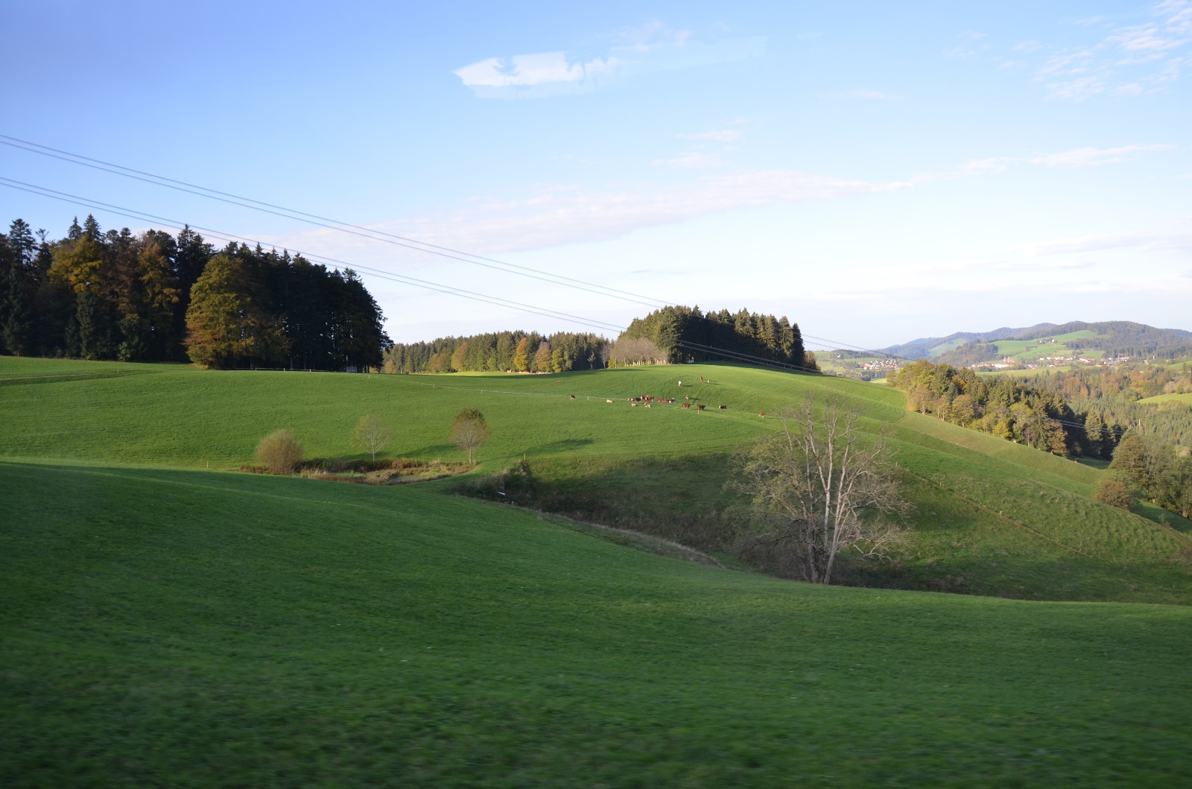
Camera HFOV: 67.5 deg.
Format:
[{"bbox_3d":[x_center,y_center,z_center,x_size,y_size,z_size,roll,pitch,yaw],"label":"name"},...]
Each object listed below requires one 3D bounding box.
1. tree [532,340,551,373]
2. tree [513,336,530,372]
[{"bbox_3d":[-25.100,-17.720,420.000,8.550,15.000,8.550,0,1,0],"label":"tree"},{"bbox_3d":[-34.970,-18.870,420.000,7.230,17.110,7.230,0,1,0],"label":"tree"}]

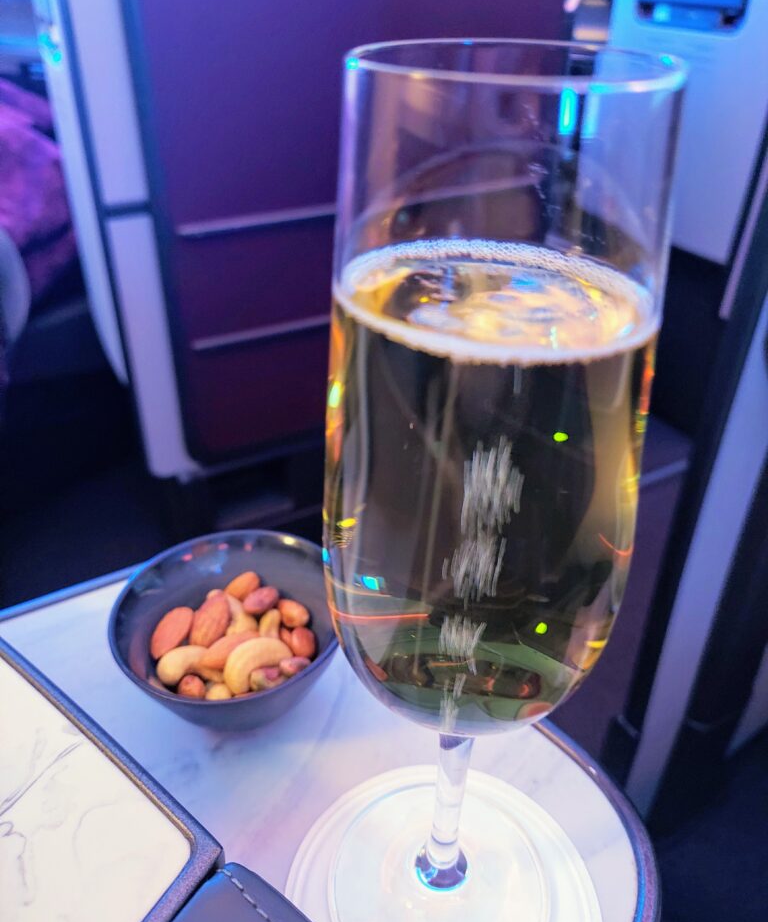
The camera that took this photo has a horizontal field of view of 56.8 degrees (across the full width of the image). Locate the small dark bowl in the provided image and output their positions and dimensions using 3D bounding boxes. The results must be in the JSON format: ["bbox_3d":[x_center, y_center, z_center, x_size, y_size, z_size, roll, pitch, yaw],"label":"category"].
[{"bbox_3d":[-0.054,0.069,0.265,0.084,0.043,0.084,0,34,0],"label":"small dark bowl"}]

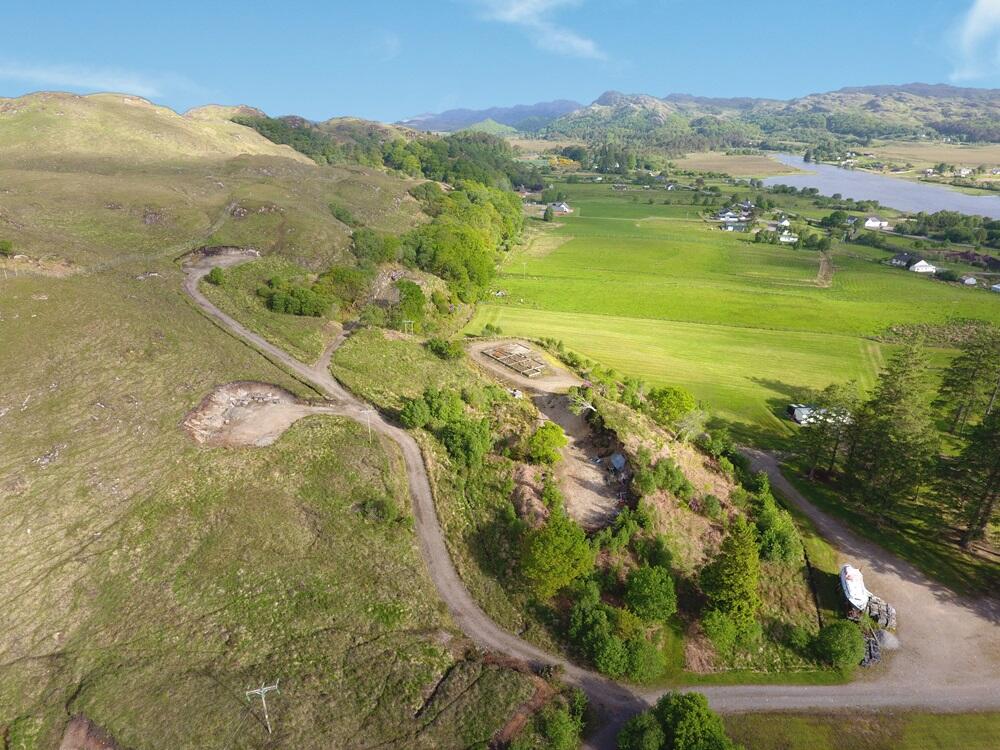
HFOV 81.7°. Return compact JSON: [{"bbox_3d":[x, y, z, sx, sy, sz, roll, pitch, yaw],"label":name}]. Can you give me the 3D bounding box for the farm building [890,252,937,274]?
[{"bbox_3d":[176.154,-47.766,245.567,16.000,5.600,11.000,11,26,22],"label":"farm building"}]

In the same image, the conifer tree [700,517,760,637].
[{"bbox_3d":[24.494,21.213,61.408,6.200,13.800,6.200,13,27,25],"label":"conifer tree"}]

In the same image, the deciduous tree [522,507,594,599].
[{"bbox_3d":[6.092,19.857,62.840,7.400,10.600,7.400,4,24,7],"label":"deciduous tree"}]

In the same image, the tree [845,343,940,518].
[{"bbox_3d":[56.707,8.063,84.298,11.500,26.000,11.500,18,29,34],"label":"tree"}]

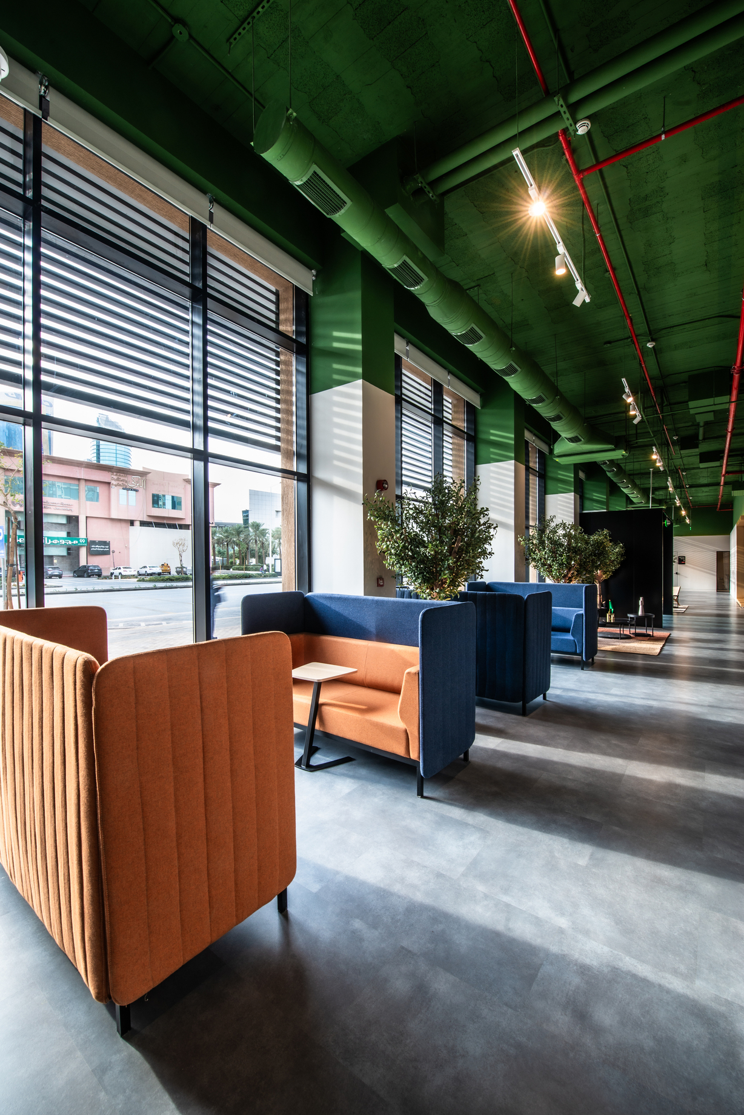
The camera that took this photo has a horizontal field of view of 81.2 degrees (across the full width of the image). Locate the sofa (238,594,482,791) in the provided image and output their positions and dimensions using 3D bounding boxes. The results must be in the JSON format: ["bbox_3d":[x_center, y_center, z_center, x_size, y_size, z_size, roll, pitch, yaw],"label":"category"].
[{"bbox_3d":[-0.177,0.942,3.574,1.857,1.194,0.783,-2,-2,38],"label":"sofa"}]

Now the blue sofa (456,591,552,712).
[{"bbox_3d":[0.985,0.967,5.040,1.857,1.194,0.774,-2,-2,38],"label":"blue sofa"}]

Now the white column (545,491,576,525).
[{"bbox_3d":[5.256,-0.006,11.914,0.754,3.394,0.580,-2,-2,38],"label":"white column"}]

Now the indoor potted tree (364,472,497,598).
[{"bbox_3d":[0.583,0.391,4.184,1.276,2.311,1.276,-2,-2,38],"label":"indoor potted tree"}]

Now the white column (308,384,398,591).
[{"bbox_3d":[-0.206,-0.152,5.041,0.774,3.452,0.600,-2,-2,38],"label":"white column"}]

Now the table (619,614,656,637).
[{"bbox_3d":[5.619,1.414,9.035,0.522,0.411,0.522,-2,-2,38],"label":"table"}]

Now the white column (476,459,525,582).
[{"bbox_3d":[2.560,-0.083,8.530,0.774,3.433,0.609,-2,-2,38],"label":"white column"}]

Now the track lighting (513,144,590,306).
[{"bbox_3d":[1.511,-2.458,3.497,0.126,0.184,1.992,-2,-2,38],"label":"track lighting"}]

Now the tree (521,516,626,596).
[{"bbox_3d":[3.377,0.441,7.497,1.547,2.321,1.547,-2,-2,38],"label":"tree"}]

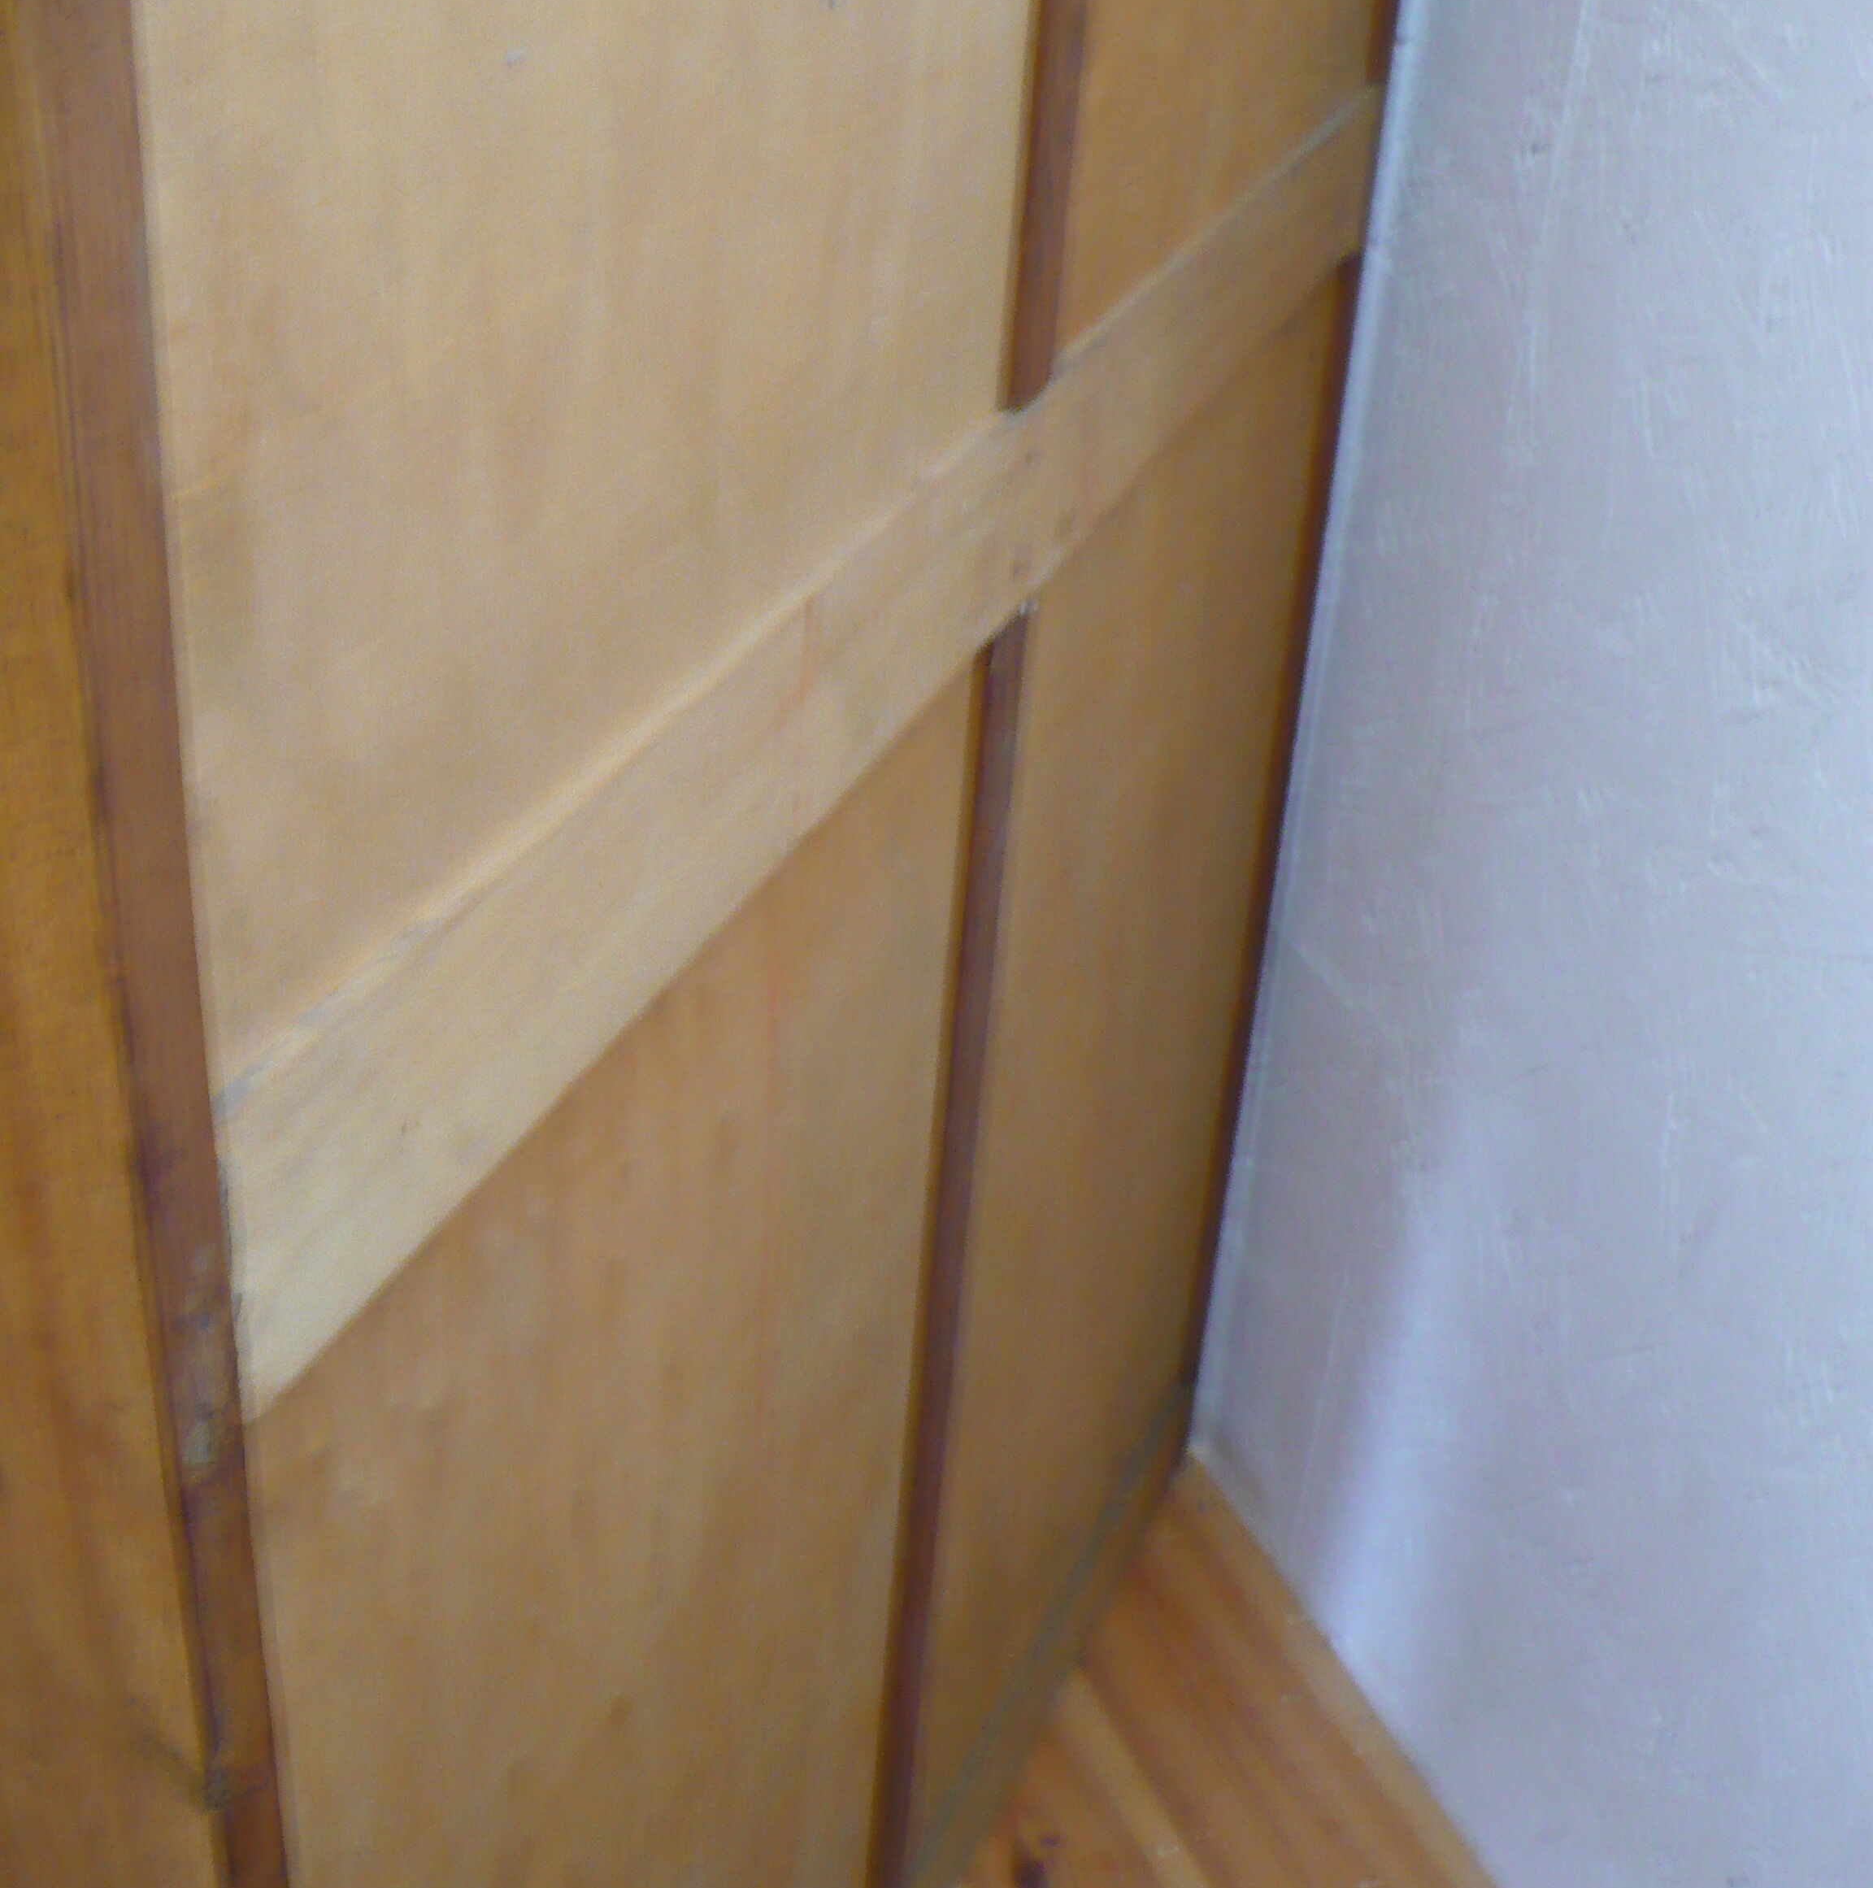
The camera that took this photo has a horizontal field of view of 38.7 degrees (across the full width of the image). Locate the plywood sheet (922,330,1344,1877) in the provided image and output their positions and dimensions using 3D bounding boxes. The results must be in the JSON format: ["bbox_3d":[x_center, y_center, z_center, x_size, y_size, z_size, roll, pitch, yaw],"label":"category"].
[{"bbox_3d":[0.082,0.072,1.291,0.020,0.698,0.402,16,35,17],"label":"plywood sheet"}]

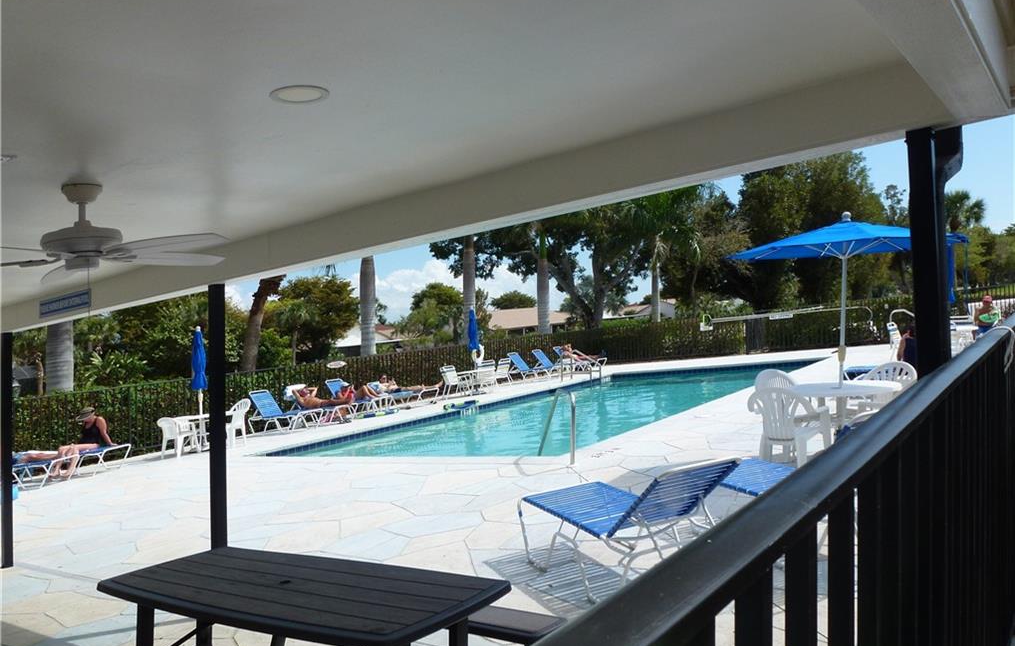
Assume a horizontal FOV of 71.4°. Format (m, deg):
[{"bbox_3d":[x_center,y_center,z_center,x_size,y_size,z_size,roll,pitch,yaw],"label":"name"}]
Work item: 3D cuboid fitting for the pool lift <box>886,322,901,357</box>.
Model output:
[{"bbox_3d":[9.033,0.456,16.500,0.500,1.000,0.420,-4,-1,-31],"label":"pool lift"}]

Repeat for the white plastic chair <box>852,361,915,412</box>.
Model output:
[{"bbox_3d":[4.230,0.867,7.900,0.570,0.800,0.570,-4,-1,-41],"label":"white plastic chair"}]

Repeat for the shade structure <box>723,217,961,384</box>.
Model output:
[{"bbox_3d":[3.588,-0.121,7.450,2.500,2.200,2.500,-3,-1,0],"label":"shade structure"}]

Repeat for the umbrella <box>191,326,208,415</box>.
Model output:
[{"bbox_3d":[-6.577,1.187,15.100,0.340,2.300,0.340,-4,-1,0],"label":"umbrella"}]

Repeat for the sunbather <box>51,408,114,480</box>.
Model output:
[{"bbox_3d":[-7.687,2.167,12.800,0.950,1.270,0.500,-4,-1,-26],"label":"sunbather"}]

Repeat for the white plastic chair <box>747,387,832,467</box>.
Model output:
[{"bbox_3d":[2.856,1.038,7.150,0.580,0.800,0.580,-3,-2,-30],"label":"white plastic chair"}]

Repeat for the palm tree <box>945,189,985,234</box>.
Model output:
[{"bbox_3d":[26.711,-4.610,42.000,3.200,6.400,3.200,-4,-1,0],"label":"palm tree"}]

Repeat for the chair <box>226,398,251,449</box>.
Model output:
[{"bbox_3d":[-5.512,2.017,14.100,0.620,0.900,0.580,-4,-2,30],"label":"chair"}]

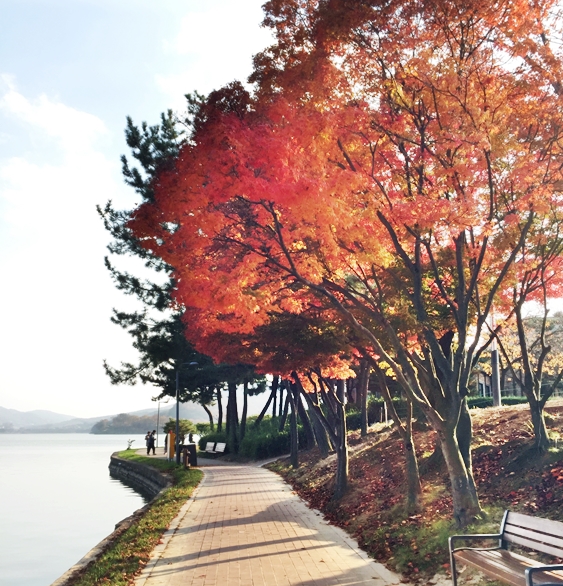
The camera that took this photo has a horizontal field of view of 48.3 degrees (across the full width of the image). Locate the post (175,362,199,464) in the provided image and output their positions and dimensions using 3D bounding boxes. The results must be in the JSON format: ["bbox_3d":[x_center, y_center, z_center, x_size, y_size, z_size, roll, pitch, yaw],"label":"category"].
[{"bbox_3d":[-4.696,5.862,31.068,1.120,5.053,0.300,0,-13,0],"label":"post"}]

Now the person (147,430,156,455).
[{"bbox_3d":[-8.898,10.305,43.250,0.550,1.675,0.500,0,-12,0],"label":"person"}]

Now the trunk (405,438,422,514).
[{"bbox_3d":[2.156,3.025,10.444,0.200,1.184,0.200,0,-12,0],"label":"trunk"}]

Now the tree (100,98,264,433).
[{"bbox_3d":[-6.088,-1.463,40.274,9.800,21.959,8.500,0,-13,0],"label":"tree"}]

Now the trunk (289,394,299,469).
[{"bbox_3d":[0.505,5.465,24.883,0.280,2.861,0.280,0,-12,0],"label":"trunk"}]

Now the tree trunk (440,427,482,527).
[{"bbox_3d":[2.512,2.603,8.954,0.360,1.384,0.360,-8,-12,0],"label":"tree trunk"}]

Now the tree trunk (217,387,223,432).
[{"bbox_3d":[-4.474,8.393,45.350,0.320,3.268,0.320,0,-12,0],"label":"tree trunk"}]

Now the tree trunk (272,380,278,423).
[{"bbox_3d":[-0.413,7.466,43.306,0.320,2.855,0.320,0,-12,0],"label":"tree trunk"}]

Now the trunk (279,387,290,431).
[{"bbox_3d":[0.191,6.748,36.771,0.360,2.554,0.360,7,-12,0],"label":"trunk"}]

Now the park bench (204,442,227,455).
[{"bbox_3d":[-3.900,9.045,36.405,1.600,0.880,0.650,-11,-16,40],"label":"park bench"}]

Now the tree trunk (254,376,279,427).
[{"bbox_3d":[-1.123,8.231,47.341,0.420,4.139,0.420,21,-12,4],"label":"tree trunk"}]

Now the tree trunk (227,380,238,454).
[{"bbox_3d":[-3.213,8.168,41.209,0.600,4.567,0.600,0,-13,0],"label":"tree trunk"}]

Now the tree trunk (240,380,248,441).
[{"bbox_3d":[-2.494,8.135,43.265,0.360,4.200,0.360,3,-13,1],"label":"tree trunk"}]

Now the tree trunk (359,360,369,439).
[{"bbox_3d":[3.249,4.187,24.826,0.300,3.042,0.300,0,-12,0],"label":"tree trunk"}]

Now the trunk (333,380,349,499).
[{"bbox_3d":[1.300,3.183,13.765,0.260,2.518,0.260,0,-12,0],"label":"trunk"}]

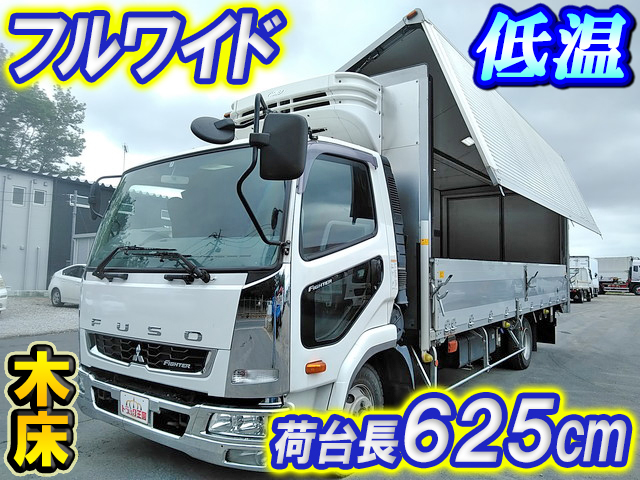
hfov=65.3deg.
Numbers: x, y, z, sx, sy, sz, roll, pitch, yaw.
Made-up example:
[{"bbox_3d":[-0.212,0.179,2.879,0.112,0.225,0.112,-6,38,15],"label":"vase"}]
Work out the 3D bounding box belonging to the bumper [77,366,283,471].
[{"bbox_3d":[-1.157,1.205,3.592,2.300,0.410,0.380,-2,-4,36],"label":"bumper"}]

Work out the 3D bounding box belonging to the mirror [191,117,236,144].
[{"bbox_3d":[-0.546,-0.562,2.560,0.220,0.070,0.210,2,41,-32],"label":"mirror"}]

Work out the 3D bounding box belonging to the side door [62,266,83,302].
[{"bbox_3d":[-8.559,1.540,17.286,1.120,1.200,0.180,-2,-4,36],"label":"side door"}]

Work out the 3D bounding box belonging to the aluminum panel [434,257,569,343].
[{"bbox_3d":[2.882,0.699,7.096,0.070,0.730,6.350,-2,-4,36],"label":"aluminum panel"}]

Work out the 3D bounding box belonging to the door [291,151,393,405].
[{"bbox_3d":[0.166,0.182,3.692,0.150,1.620,1.300,-2,-4,36],"label":"door"}]

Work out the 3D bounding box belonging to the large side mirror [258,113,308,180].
[{"bbox_3d":[-0.210,-0.538,2.870,0.240,0.370,0.100,0,-3,5],"label":"large side mirror"}]

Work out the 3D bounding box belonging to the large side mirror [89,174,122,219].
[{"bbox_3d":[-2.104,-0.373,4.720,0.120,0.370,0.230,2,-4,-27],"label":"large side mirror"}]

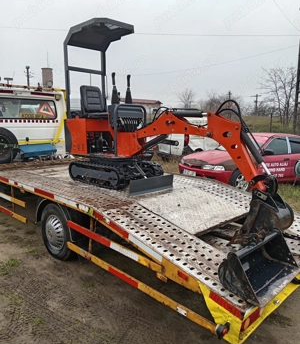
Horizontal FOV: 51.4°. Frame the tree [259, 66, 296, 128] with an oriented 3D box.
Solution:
[{"bbox_3d":[10.200,-5.950,25.000,3.100,5.000,2.900,0,8,0],"label":"tree"}]

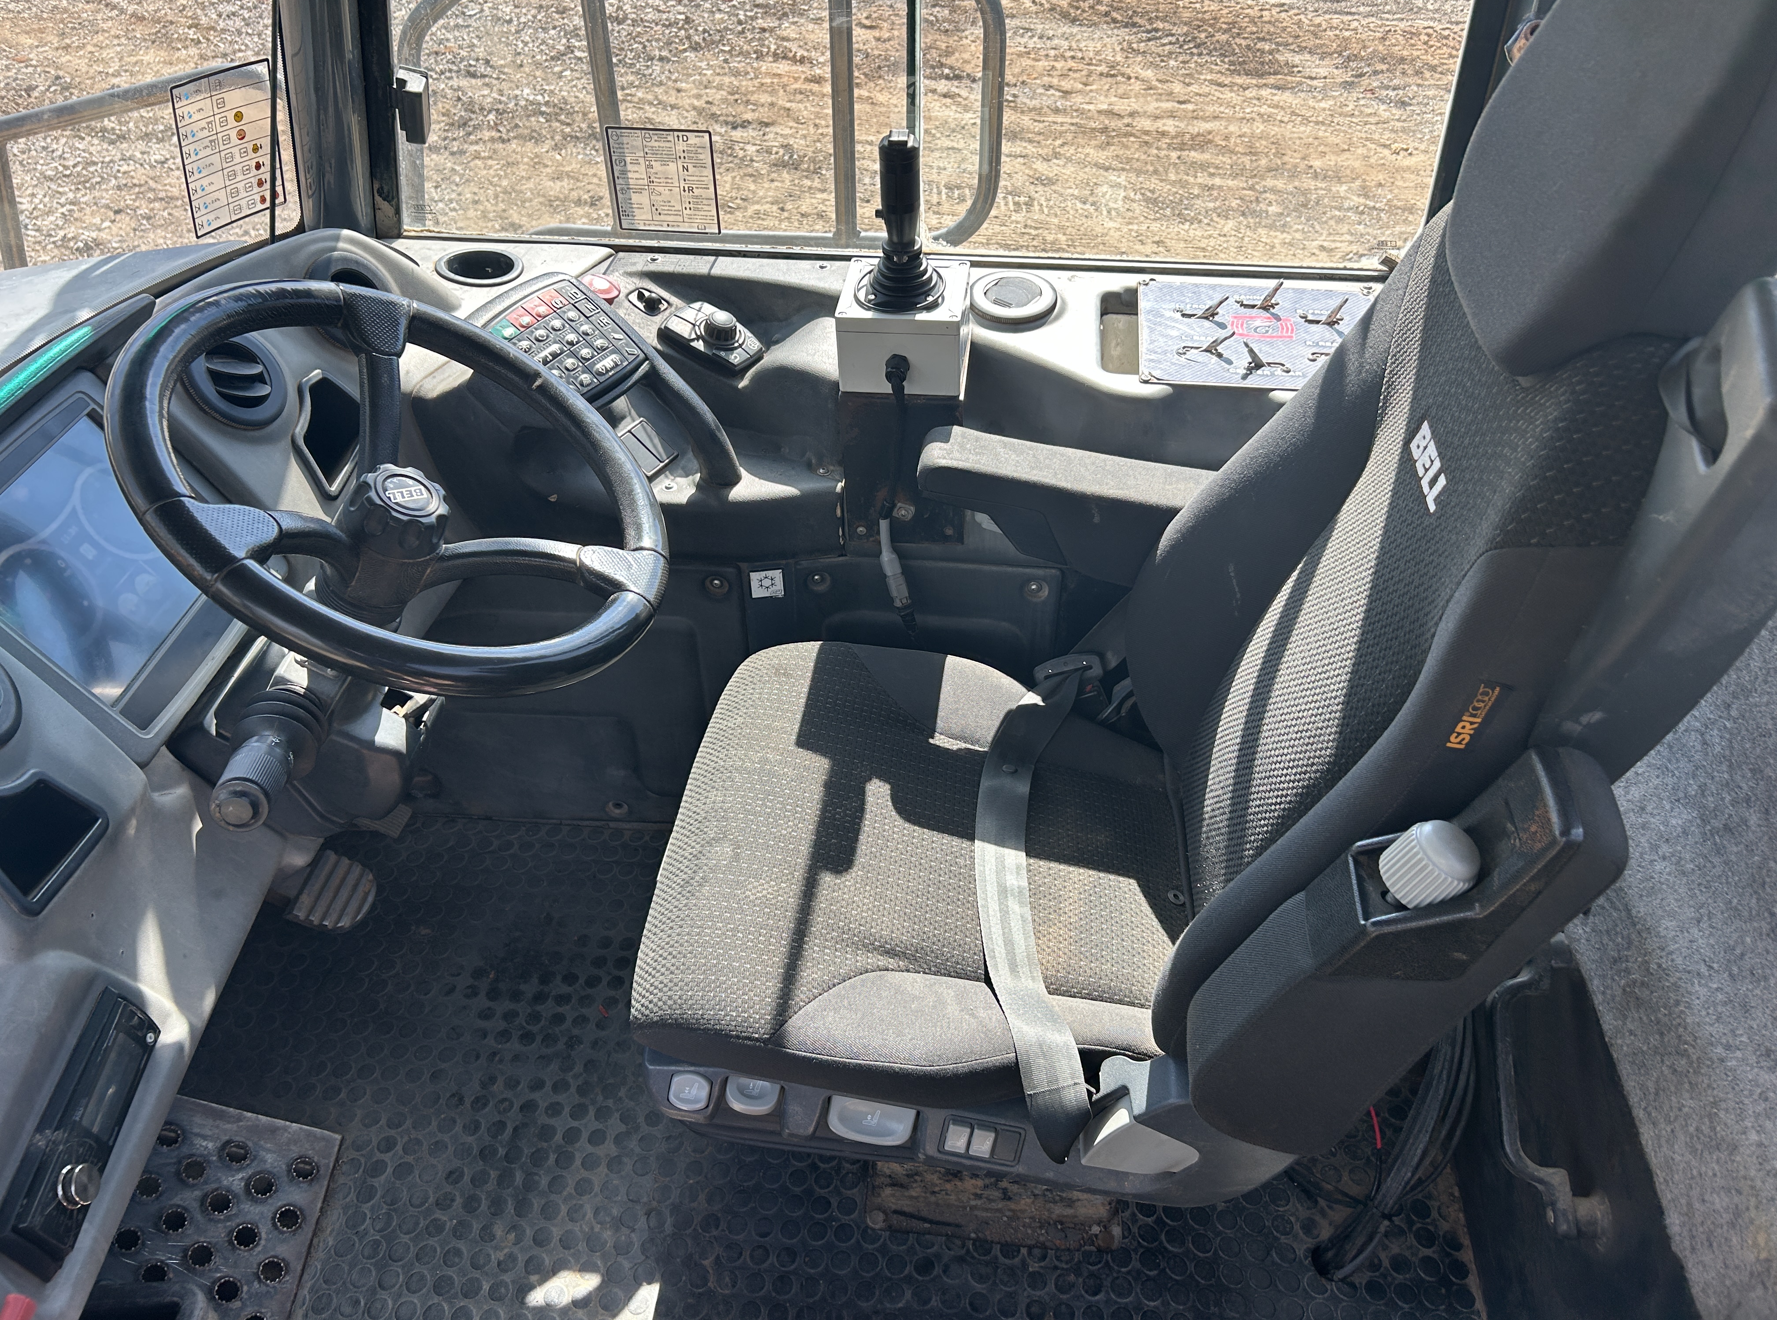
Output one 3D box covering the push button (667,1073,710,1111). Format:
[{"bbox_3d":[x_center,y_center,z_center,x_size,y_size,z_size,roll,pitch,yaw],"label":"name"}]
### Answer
[{"bbox_3d":[-0.182,0.391,1.210,0.038,0.034,0.020,3,6,4],"label":"push button"}]

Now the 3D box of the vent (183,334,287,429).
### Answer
[{"bbox_3d":[-0.586,-0.253,1.200,0.035,0.098,0.098,-22,35,31],"label":"vent"}]

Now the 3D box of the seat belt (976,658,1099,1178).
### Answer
[{"bbox_3d":[0.148,0.216,1.321,0.130,0.190,0.510,3,41,4],"label":"seat belt"}]

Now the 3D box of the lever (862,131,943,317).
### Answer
[{"bbox_3d":[0.013,-0.466,1.396,0.090,0.172,0.090,3,41,4],"label":"lever"}]

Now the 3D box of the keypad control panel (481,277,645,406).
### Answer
[{"bbox_3d":[-0.344,-0.330,1.421,0.140,0.035,0.135,44,52,1],"label":"keypad control panel"}]

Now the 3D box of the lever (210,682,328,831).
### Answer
[{"bbox_3d":[-0.504,0.080,1.090,0.068,0.070,0.150,-3,28,-3],"label":"lever"}]

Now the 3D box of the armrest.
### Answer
[{"bbox_3d":[0.206,-0.157,1.415,0.350,0.115,0.080,9,41,-1],"label":"armrest"}]

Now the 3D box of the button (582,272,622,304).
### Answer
[{"bbox_3d":[-0.312,-0.405,1.455,0.043,0.030,0.043,21,49,-11],"label":"button"}]

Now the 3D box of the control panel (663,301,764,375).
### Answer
[{"bbox_3d":[-0.190,-0.348,1.440,0.102,0.042,0.068,36,46,12],"label":"control panel"}]

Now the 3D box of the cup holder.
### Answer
[{"bbox_3d":[-0.460,-0.421,1.519,0.100,0.060,0.100,3,41,4],"label":"cup holder"}]

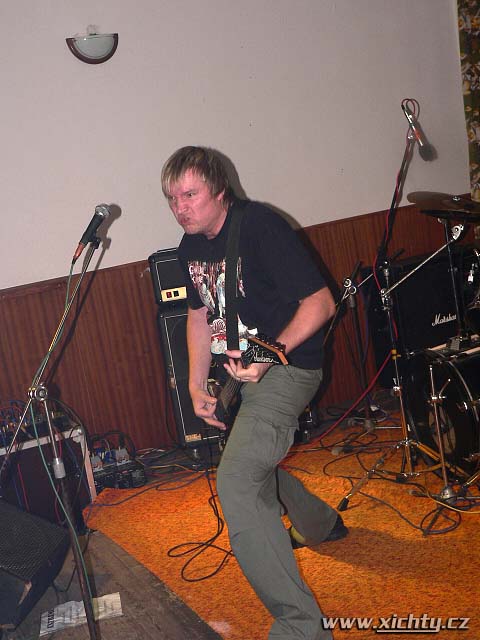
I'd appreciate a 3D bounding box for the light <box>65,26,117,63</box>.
[{"bbox_3d":[-0.793,-1.482,5.642,0.295,0.160,0.110,-13,9,-24],"label":"light"}]

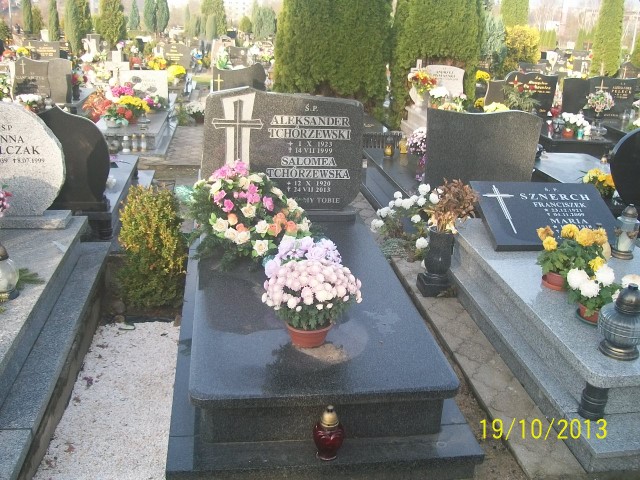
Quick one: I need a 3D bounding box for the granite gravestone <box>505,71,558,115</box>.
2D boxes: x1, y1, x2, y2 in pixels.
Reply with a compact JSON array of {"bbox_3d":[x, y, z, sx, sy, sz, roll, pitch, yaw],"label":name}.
[{"bbox_3d":[2.459,-1.728,7.831,0.641,0.504,0.113,0,20,-9],"label":"granite gravestone"}]

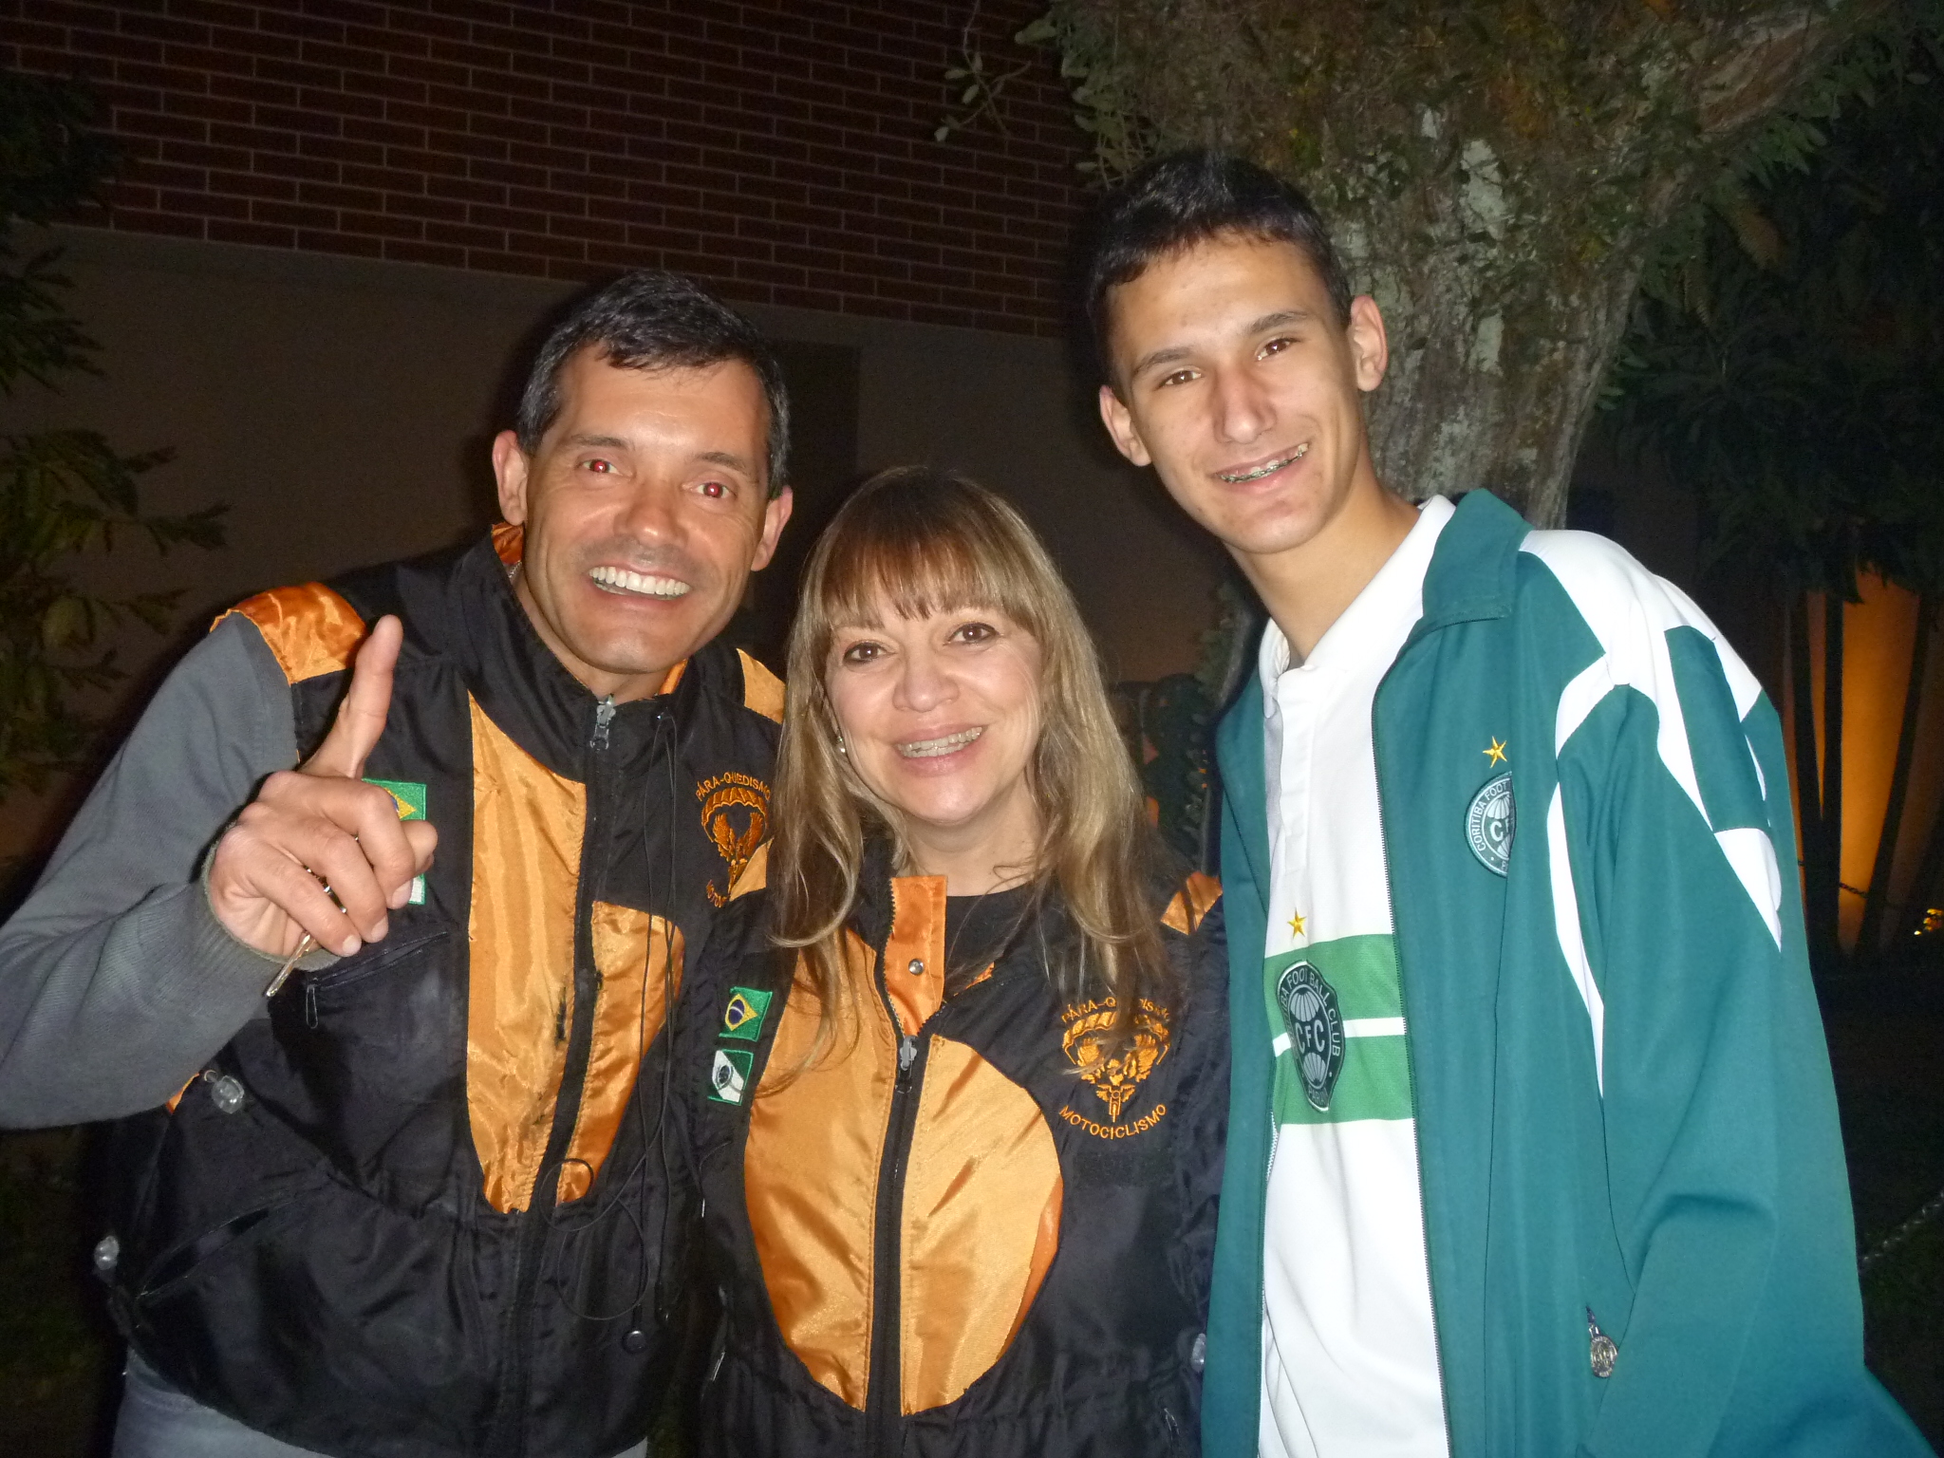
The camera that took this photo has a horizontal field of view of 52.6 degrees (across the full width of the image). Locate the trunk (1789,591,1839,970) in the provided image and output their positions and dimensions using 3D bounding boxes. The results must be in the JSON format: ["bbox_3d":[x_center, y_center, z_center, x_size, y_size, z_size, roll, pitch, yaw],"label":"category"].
[{"bbox_3d":[3.685,0.226,8.600,0.200,1.680,0.190,2,1,23],"label":"trunk"}]

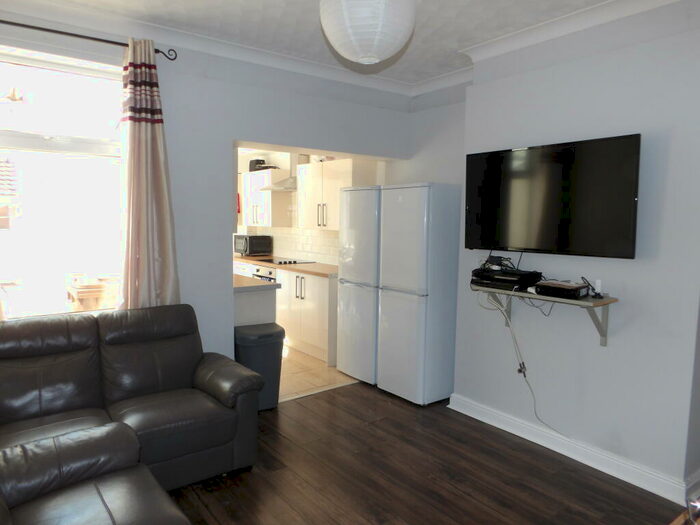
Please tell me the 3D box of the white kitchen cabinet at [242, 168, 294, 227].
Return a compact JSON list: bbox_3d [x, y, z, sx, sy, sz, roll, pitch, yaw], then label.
[{"bbox_3d":[-1.106,-0.847,6.522,0.323,0.715,0.807,-4,7,-37],"label":"white kitchen cabinet"}]

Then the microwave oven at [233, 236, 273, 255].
[{"bbox_3d":[-1.363,-0.237,6.837,0.351,0.266,0.466,-4,7,-37],"label":"microwave oven"}]

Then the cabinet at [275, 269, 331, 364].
[{"bbox_3d":[-0.297,0.532,5.334,0.574,0.882,1.045,-4,7,-37],"label":"cabinet"}]

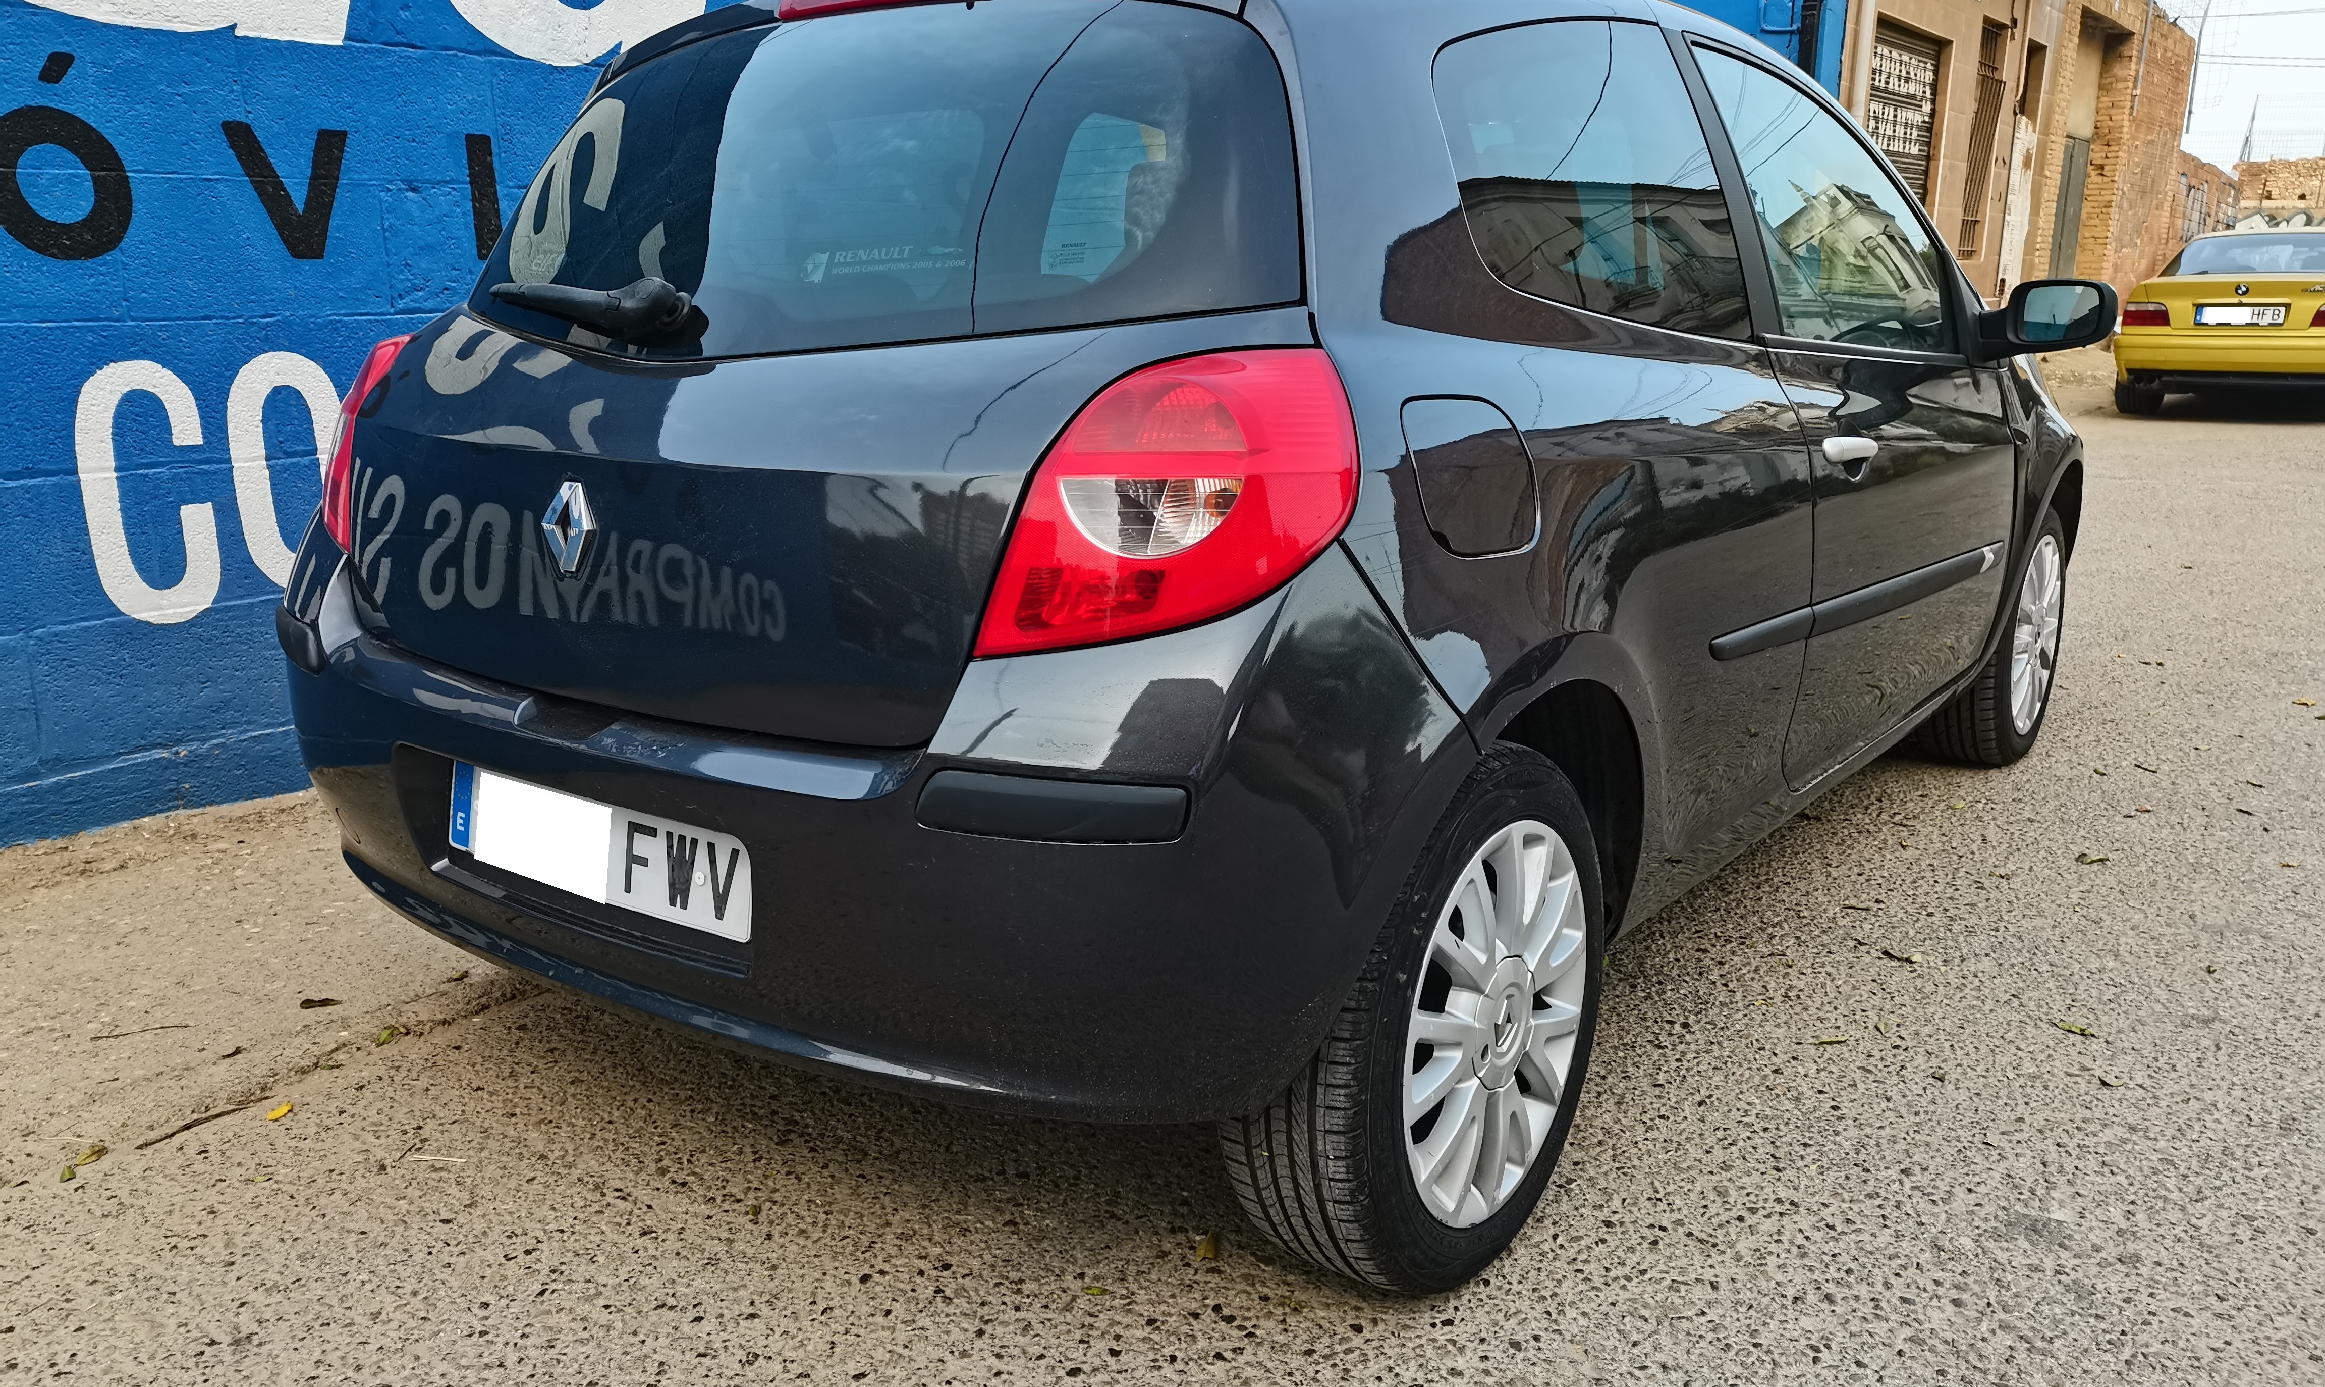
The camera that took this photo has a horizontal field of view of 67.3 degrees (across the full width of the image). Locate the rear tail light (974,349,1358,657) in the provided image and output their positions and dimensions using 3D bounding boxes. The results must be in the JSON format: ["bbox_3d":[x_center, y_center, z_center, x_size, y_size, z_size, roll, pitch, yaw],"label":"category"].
[{"bbox_3d":[0.028,-0.167,1.543,0.265,0.265,0.330,10,17,36],"label":"rear tail light"}]

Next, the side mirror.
[{"bbox_3d":[1.602,-0.675,3.150,0.235,0.148,0.160,10,17,36],"label":"side mirror"}]

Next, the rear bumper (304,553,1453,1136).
[{"bbox_3d":[-0.495,0.055,1.988,1.680,0.580,0.460,10,17,36],"label":"rear bumper"}]

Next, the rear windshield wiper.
[{"bbox_3d":[-0.659,-0.431,1.974,0.390,0.070,0.085,10,17,36],"label":"rear windshield wiper"}]

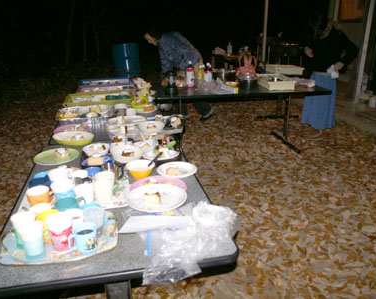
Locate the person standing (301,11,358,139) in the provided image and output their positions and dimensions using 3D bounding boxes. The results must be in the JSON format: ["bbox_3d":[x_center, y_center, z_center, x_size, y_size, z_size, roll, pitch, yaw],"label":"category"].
[{"bbox_3d":[1.790,-0.925,4.300,0.600,1.580,0.500,-7,21,-18],"label":"person standing"}]

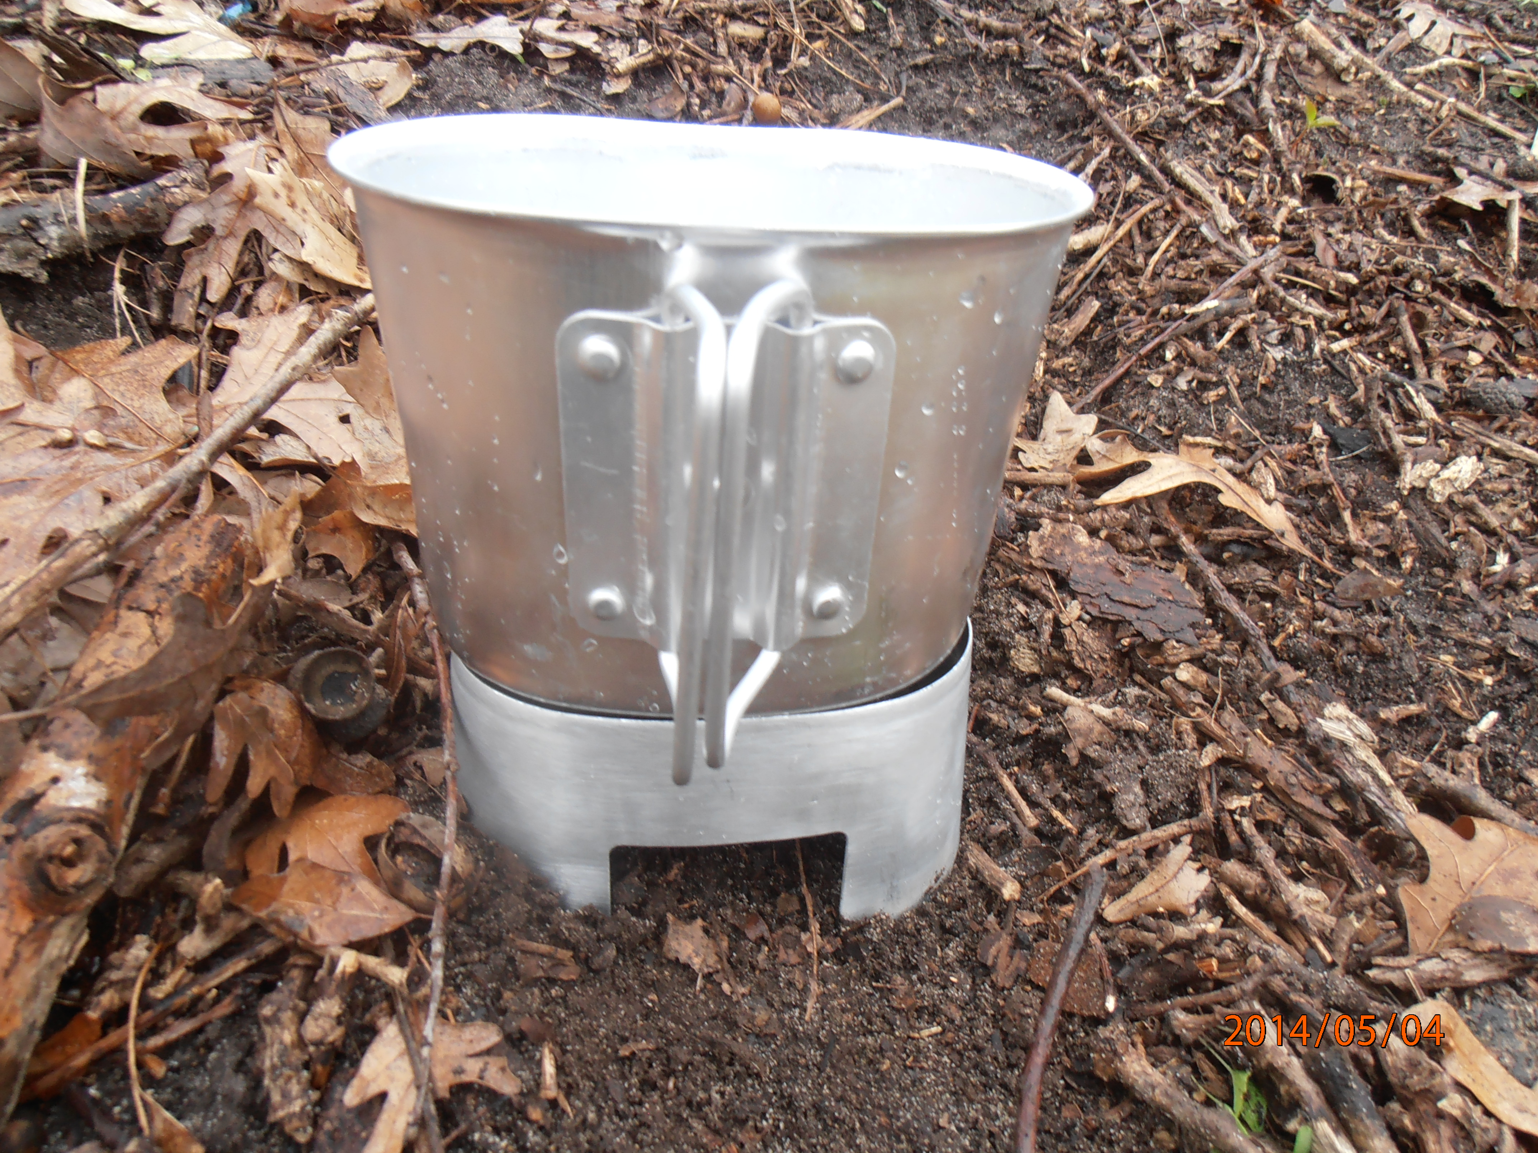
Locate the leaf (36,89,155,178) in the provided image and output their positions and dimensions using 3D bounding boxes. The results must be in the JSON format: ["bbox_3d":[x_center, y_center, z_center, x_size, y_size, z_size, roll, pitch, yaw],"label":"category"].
[{"bbox_3d":[-0.365,-0.240,0.579,0.058,0.033,0.051,-18,45,-25],"label":"leaf"}]

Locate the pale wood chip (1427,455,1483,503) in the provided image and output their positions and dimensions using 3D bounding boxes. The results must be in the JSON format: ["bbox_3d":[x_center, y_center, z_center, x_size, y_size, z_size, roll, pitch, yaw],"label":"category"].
[{"bbox_3d":[0.243,-0.035,0.378,0.024,0.011,0.015,-27,43,-36],"label":"pale wood chip"}]

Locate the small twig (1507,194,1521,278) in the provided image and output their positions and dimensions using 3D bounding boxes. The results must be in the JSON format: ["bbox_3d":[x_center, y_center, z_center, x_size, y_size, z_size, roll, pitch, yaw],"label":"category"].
[{"bbox_3d":[0.363,-0.166,0.520,0.006,0.040,0.006,3,-4,0],"label":"small twig"}]

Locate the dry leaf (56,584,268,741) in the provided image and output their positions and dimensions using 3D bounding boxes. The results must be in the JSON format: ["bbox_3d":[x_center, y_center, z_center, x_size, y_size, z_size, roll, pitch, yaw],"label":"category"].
[{"bbox_3d":[-0.133,0.019,0.235,0.044,0.012,0.025,-33,63,-22],"label":"dry leaf"}]

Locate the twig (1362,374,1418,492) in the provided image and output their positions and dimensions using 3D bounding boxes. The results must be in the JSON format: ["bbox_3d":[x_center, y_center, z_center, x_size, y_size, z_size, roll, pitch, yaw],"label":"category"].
[{"bbox_3d":[0.245,-0.059,0.423,0.008,0.010,0.094,13,40,10],"label":"twig"}]

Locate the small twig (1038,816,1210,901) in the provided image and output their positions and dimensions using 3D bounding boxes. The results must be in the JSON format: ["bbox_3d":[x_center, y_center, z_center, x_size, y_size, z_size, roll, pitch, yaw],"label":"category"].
[{"bbox_3d":[0.081,0.065,0.243,0.048,0.003,0.004,-15,36,-27],"label":"small twig"}]

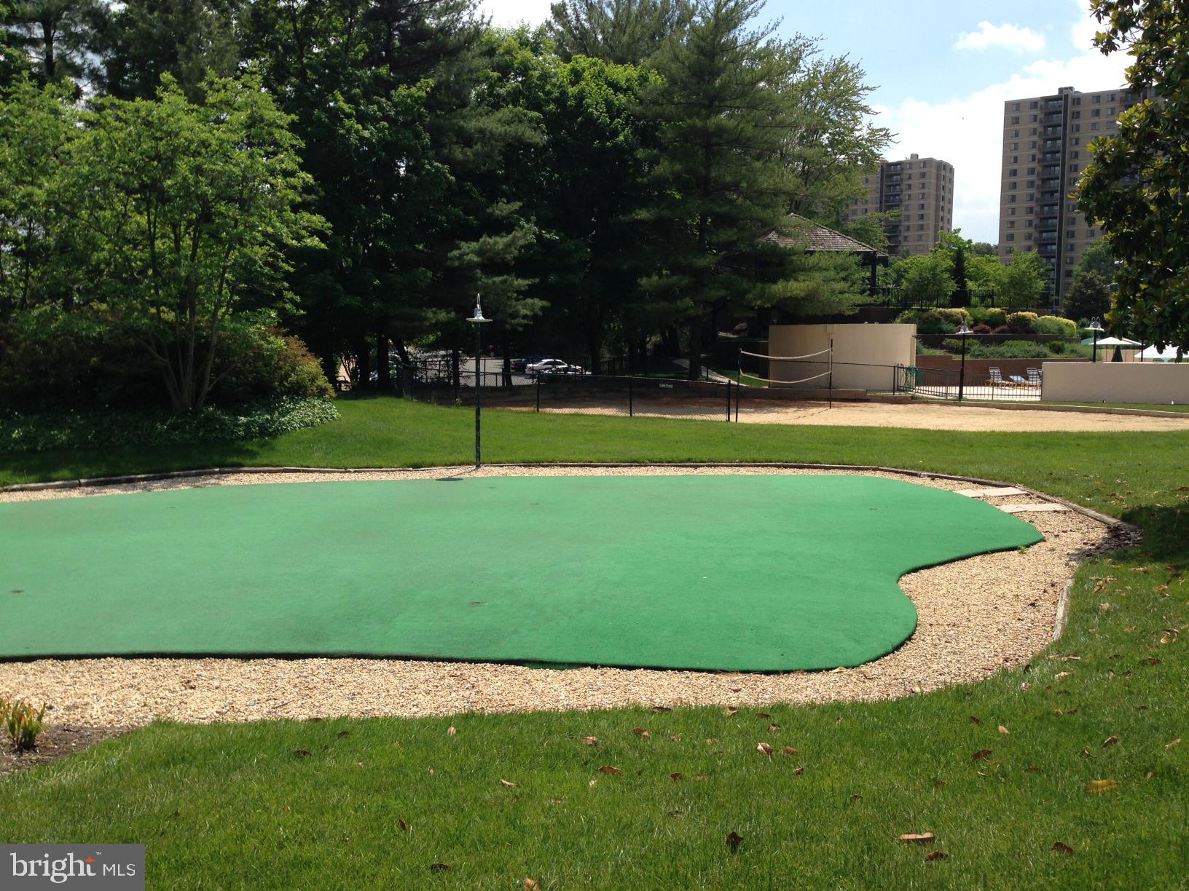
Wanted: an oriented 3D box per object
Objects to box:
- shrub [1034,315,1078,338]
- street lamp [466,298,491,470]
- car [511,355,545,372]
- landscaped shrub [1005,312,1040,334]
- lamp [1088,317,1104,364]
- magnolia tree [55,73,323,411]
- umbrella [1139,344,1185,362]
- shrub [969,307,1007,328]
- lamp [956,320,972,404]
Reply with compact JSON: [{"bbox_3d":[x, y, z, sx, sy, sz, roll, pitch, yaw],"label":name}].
[{"bbox_3d":[25.024,-6.502,61.500,2.250,1.300,1.900,0,5,0],"label":"shrub"},{"bbox_3d":[-2.095,-1.168,20.500,0.480,3.140,0.480,0,5,0],"label":"street lamp"},{"bbox_3d":[-4.241,-6.321,90.000,4.700,1.500,1.850,-2,6,-19],"label":"car"},{"bbox_3d":[23.424,-6.707,62.000,1.800,1.300,1.700,0,5,0],"label":"landscaped shrub"},{"bbox_3d":[20.010,-3.564,45.300,0.680,3.150,0.620,0,5,0],"label":"lamp"},{"bbox_3d":[-9.826,-4.947,27.500,6.400,8.100,6.200,0,5,0],"label":"magnolia tree"},{"bbox_3d":[26.418,-3.614,52.500,2.700,2.500,2.700,0,5,0],"label":"umbrella"},{"bbox_3d":[22.039,-7.130,63.500,2.000,1.250,1.750,0,5,0],"label":"shrub"},{"bbox_3d":[14.153,-3.262,43.500,0.620,3.150,0.600,0,5,0],"label":"lamp"}]

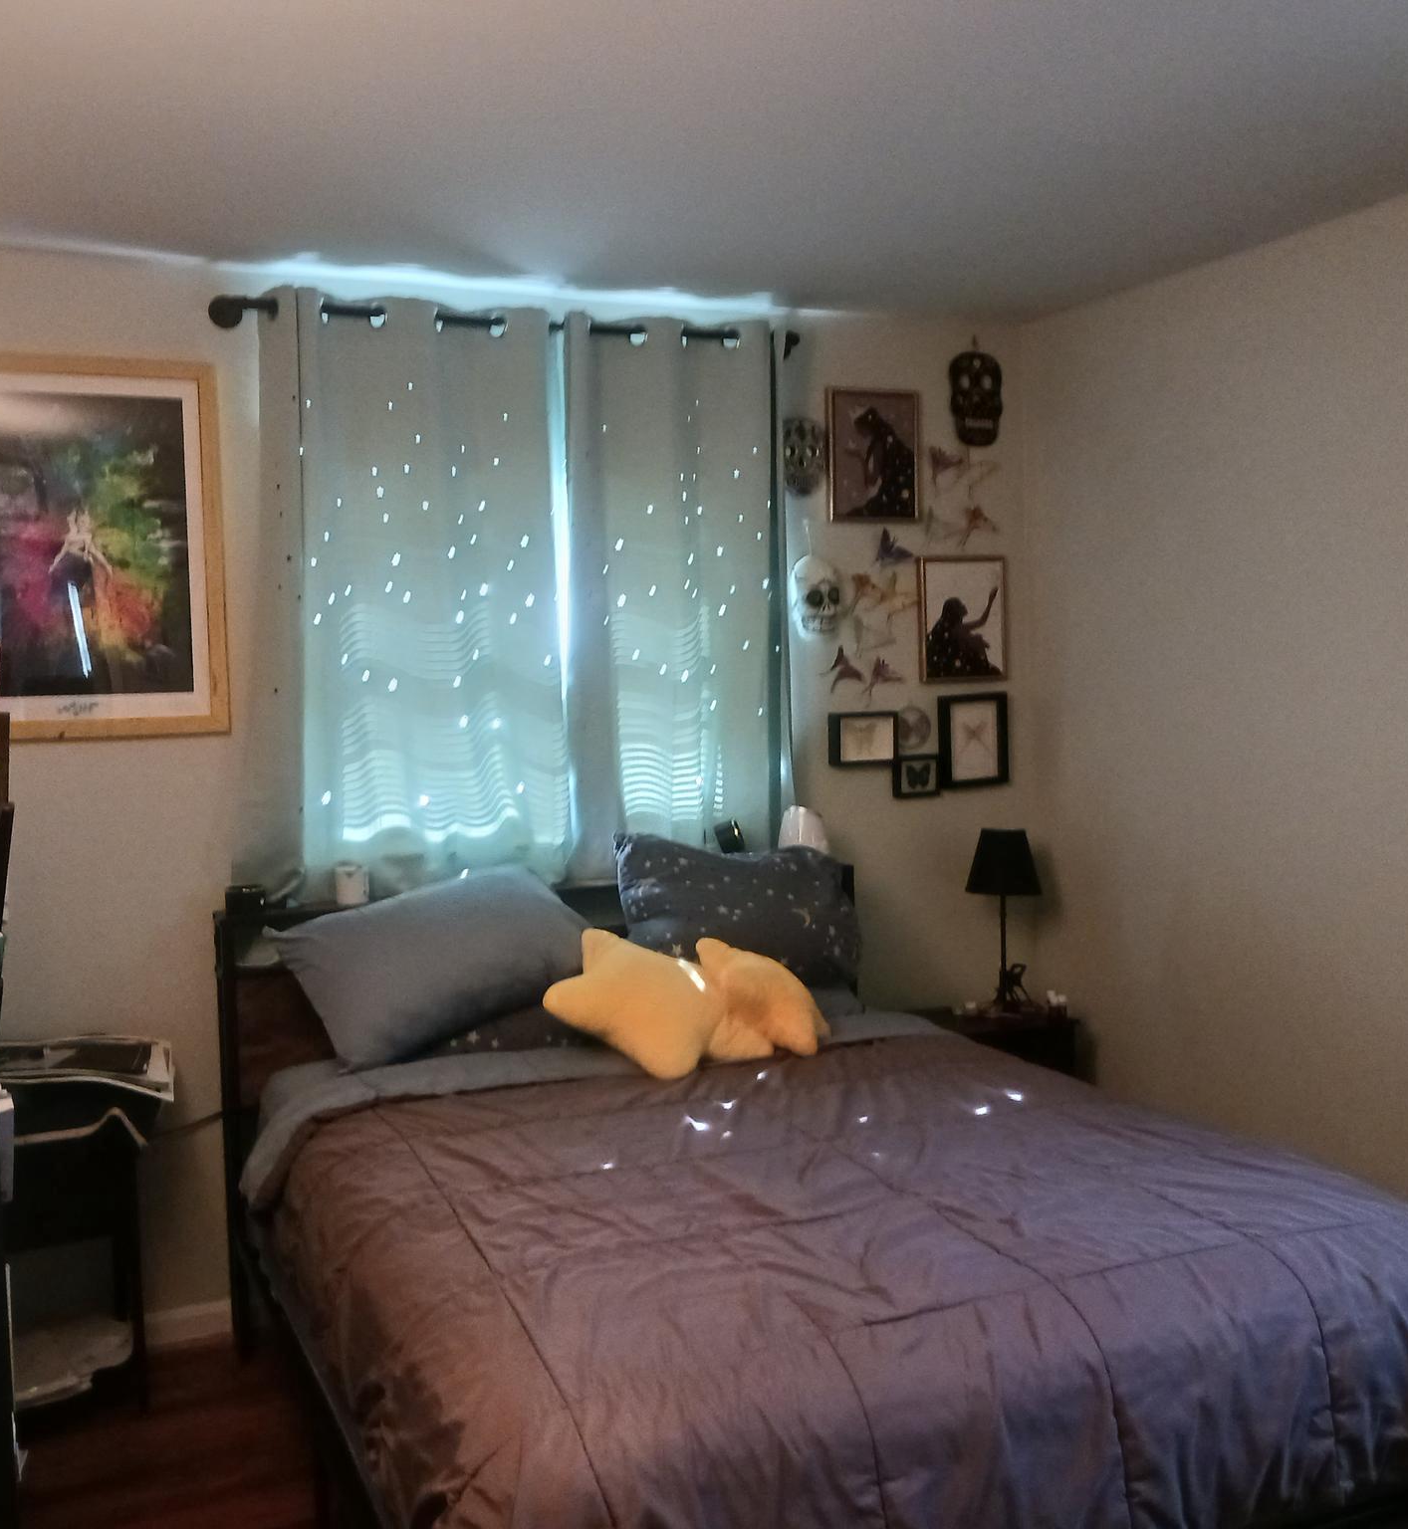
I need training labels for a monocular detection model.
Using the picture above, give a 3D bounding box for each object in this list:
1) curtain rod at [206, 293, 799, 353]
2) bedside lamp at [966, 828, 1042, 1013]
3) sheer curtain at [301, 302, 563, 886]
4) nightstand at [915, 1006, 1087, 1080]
[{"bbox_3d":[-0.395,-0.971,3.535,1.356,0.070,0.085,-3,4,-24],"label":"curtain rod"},{"bbox_3d":[0.744,0.390,3.951,0.221,0.461,0.221,-1,4,0],"label":"bedside lamp"},{"bbox_3d":[-0.574,-0.355,3.487,0.590,1.285,0.103,-3,4,-24],"label":"sheer curtain"},{"bbox_3d":[0.652,0.893,3.944,0.395,0.549,0.385,-3,4,-24],"label":"nightstand"}]

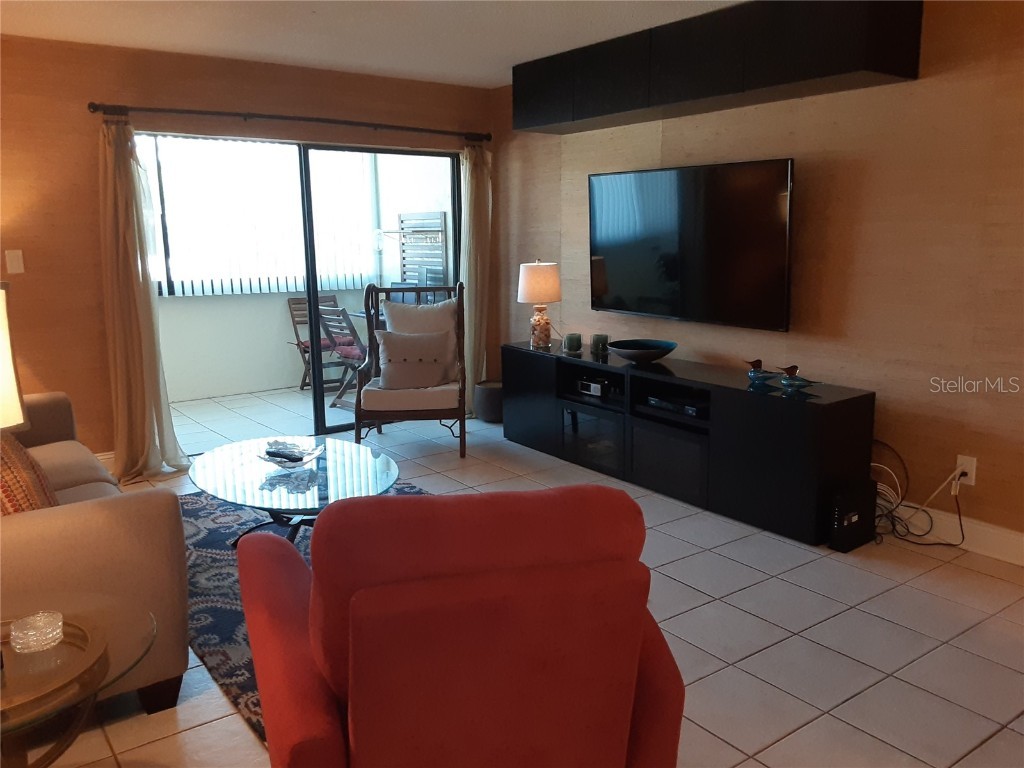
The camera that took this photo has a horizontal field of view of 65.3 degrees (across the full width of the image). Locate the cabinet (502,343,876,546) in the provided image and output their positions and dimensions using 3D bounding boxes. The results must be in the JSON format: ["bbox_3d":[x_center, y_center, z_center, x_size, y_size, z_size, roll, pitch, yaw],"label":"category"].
[{"bbox_3d":[0.812,0.212,4.589,0.415,0.645,2.400,-8,13,-35],"label":"cabinet"}]

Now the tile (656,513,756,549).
[{"bbox_3d":[0.882,0.680,3.688,0.332,0.012,0.332,-7,12,-35],"label":"tile"}]

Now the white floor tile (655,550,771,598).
[{"bbox_3d":[0.828,0.783,3.291,0.337,0.010,0.337,-8,13,-35],"label":"white floor tile"}]

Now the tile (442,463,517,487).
[{"bbox_3d":[-0.184,0.533,4.654,0.337,0.010,0.337,-8,13,-35],"label":"tile"}]

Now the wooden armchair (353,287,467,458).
[{"bbox_3d":[-0.634,-0.122,5.262,0.700,1.060,0.780,0,10,0],"label":"wooden armchair"}]

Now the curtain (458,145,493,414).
[{"bbox_3d":[-0.264,-0.732,5.969,0.280,1.970,0.140,-7,12,-35],"label":"curtain"}]

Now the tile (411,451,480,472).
[{"bbox_3d":[-0.389,0.483,4.928,0.337,0.010,0.337,-8,13,-35],"label":"tile"}]

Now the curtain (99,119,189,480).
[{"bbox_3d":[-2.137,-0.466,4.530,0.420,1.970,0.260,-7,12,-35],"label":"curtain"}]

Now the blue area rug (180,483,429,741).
[{"bbox_3d":[-0.776,0.737,3.493,1.480,0.010,2.420,-8,13,-35],"label":"blue area rug"}]

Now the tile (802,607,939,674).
[{"bbox_3d":[1.202,0.858,2.684,0.332,0.012,0.332,-7,12,-35],"label":"tile"}]

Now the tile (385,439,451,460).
[{"bbox_3d":[-0.579,0.430,5.113,0.332,0.012,0.332,-7,12,-35],"label":"tile"}]

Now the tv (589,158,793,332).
[{"bbox_3d":[0.942,-0.775,4.472,0.055,0.830,1.450,-12,15,-35],"label":"tv"}]

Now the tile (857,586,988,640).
[{"bbox_3d":[1.476,0.822,2.879,0.332,0.012,0.332,-7,12,-35],"label":"tile"}]

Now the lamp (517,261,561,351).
[{"bbox_3d":[0.185,-0.519,5.181,0.295,0.562,0.295,0,10,0],"label":"lamp"}]

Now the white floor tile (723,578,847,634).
[{"bbox_3d":[1.004,0.811,2.954,0.332,0.012,0.332,-7,12,-35],"label":"white floor tile"}]

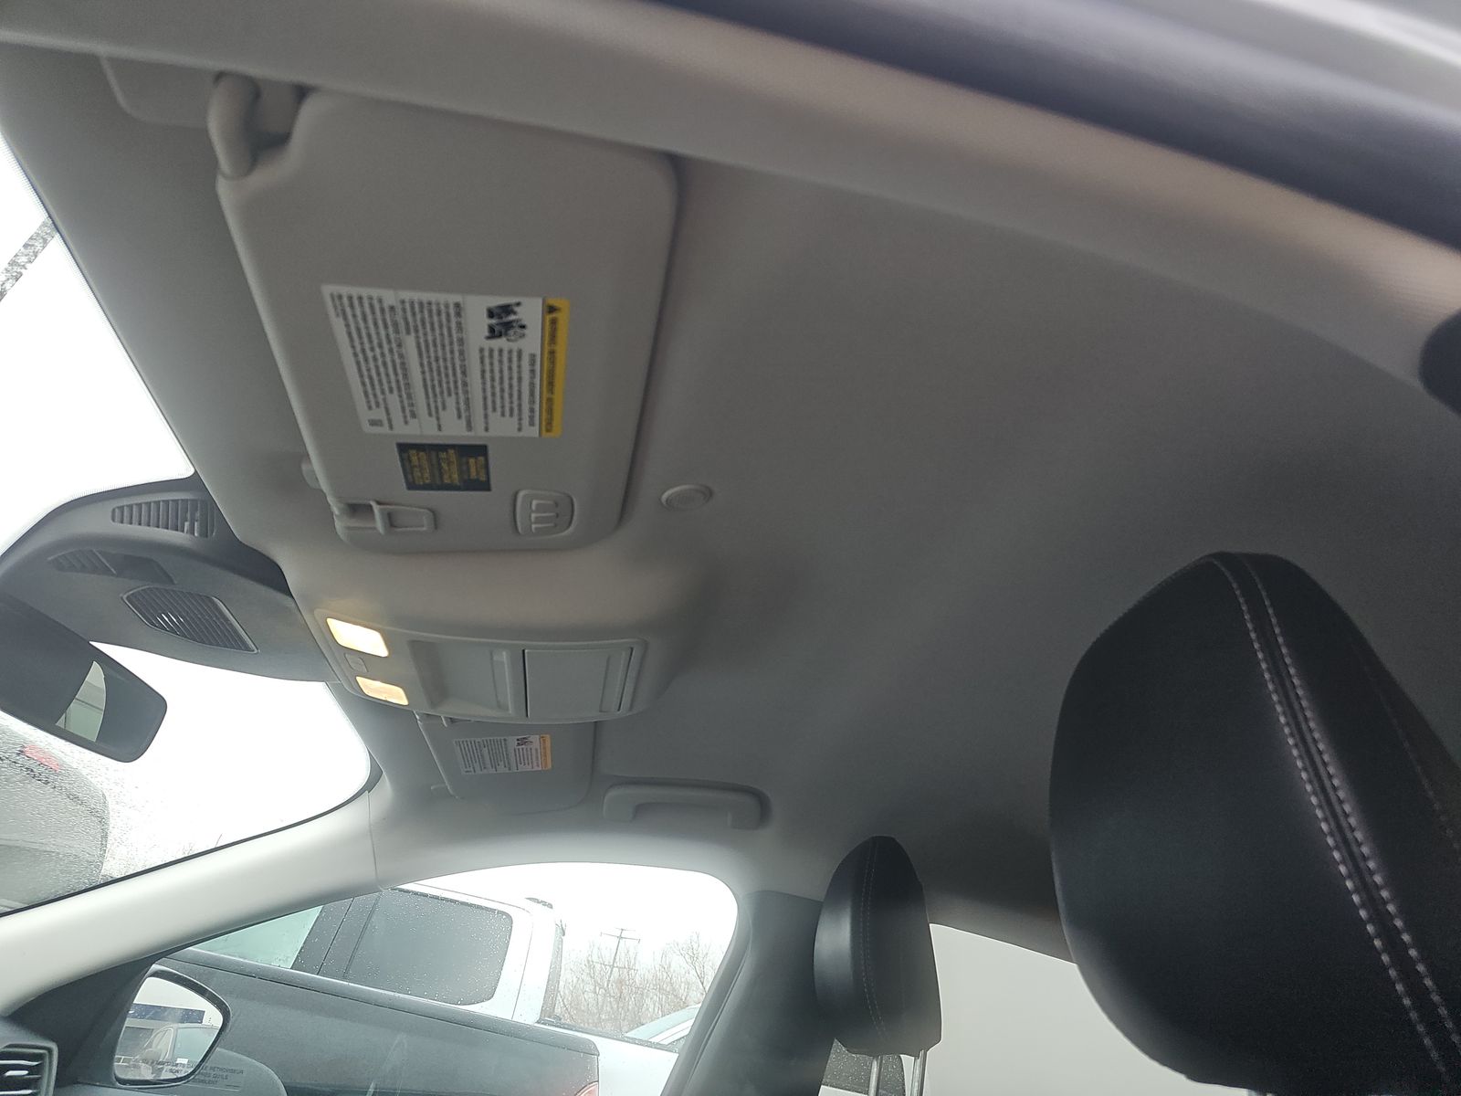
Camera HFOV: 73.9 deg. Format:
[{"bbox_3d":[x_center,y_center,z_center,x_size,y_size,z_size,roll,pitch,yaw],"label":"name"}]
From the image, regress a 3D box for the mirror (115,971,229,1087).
[{"bbox_3d":[-0.882,0.725,1.482,0.100,0.160,0.215,3,-31,17],"label":"mirror"}]

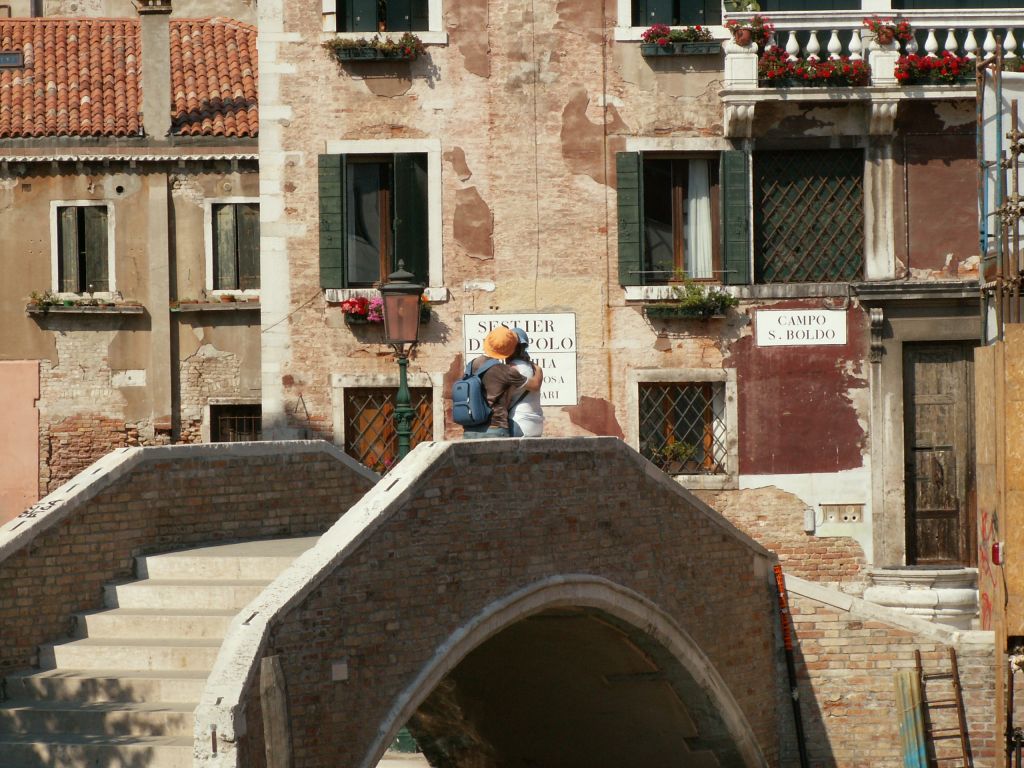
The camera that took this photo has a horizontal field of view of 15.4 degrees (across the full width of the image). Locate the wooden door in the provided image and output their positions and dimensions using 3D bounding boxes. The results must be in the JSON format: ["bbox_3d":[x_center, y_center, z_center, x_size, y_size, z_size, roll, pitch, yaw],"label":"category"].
[{"bbox_3d":[5.370,0.878,47.510,0.941,2.823,0.100,-1,2,-3],"label":"wooden door"}]

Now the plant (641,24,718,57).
[{"bbox_3d":[2.072,-4.261,46.837,0.965,0.421,0.280,-1,2,-3],"label":"plant"}]

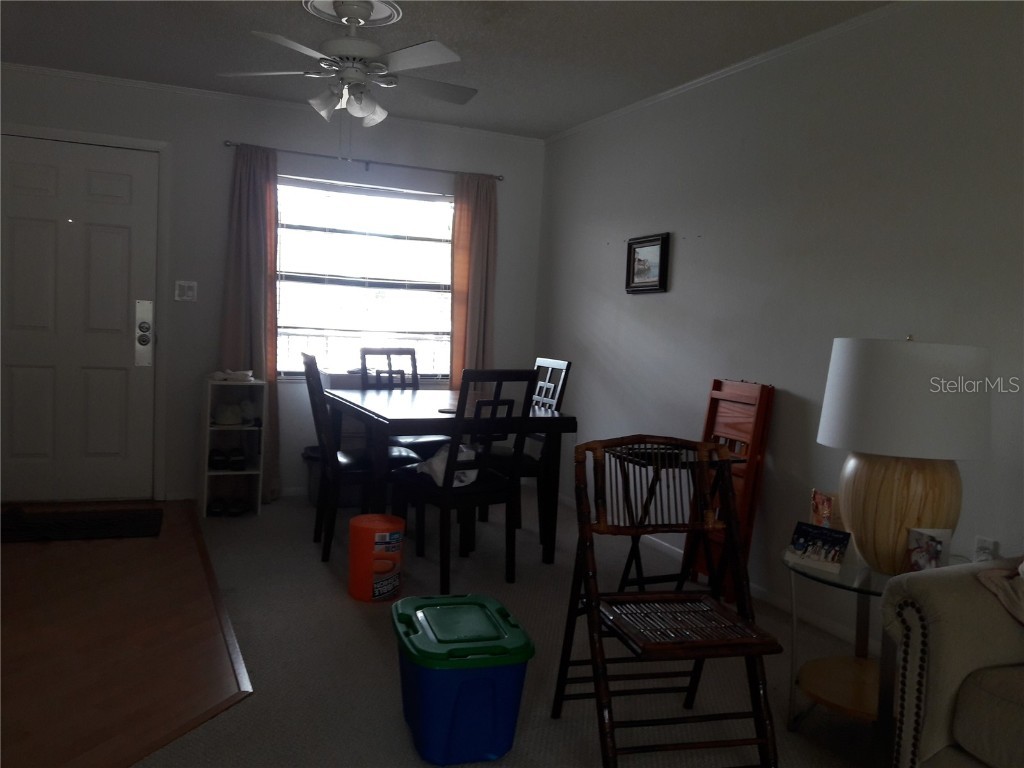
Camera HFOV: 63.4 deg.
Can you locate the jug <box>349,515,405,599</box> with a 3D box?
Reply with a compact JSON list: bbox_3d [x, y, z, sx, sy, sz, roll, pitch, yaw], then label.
[{"bbox_3d":[-0.575,0.735,3.526,0.226,0.314,0.226,3,5,0],"label":"jug"}]

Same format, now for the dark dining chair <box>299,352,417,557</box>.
[{"bbox_3d":[-0.742,0.345,4.131,0.580,0.970,0.460,1,5,-21],"label":"dark dining chair"}]

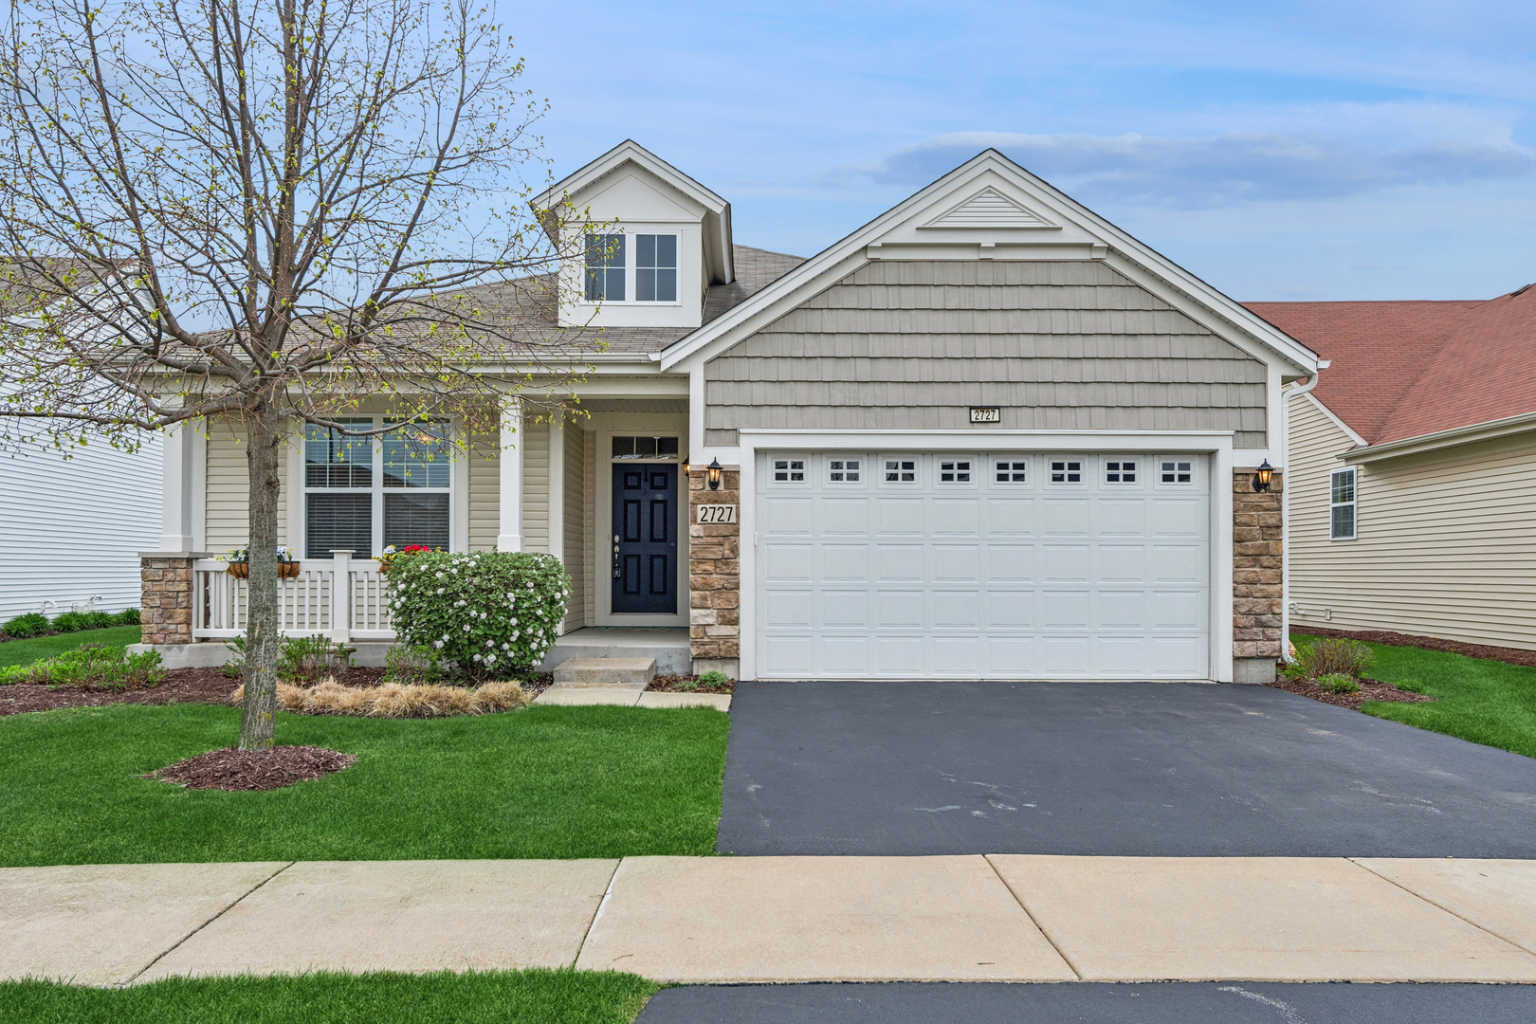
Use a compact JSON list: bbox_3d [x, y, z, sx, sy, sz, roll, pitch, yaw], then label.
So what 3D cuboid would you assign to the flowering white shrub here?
[{"bbox_3d":[-2.980,1.050,10.550,1.850,1.320,1.600,0,-1,0],"label":"flowering white shrub"}]

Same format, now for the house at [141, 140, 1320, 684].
[{"bbox_3d":[-0.800,-1.250,17.600,13.100,6.500,14.200,0,-1,0],"label":"house"}]

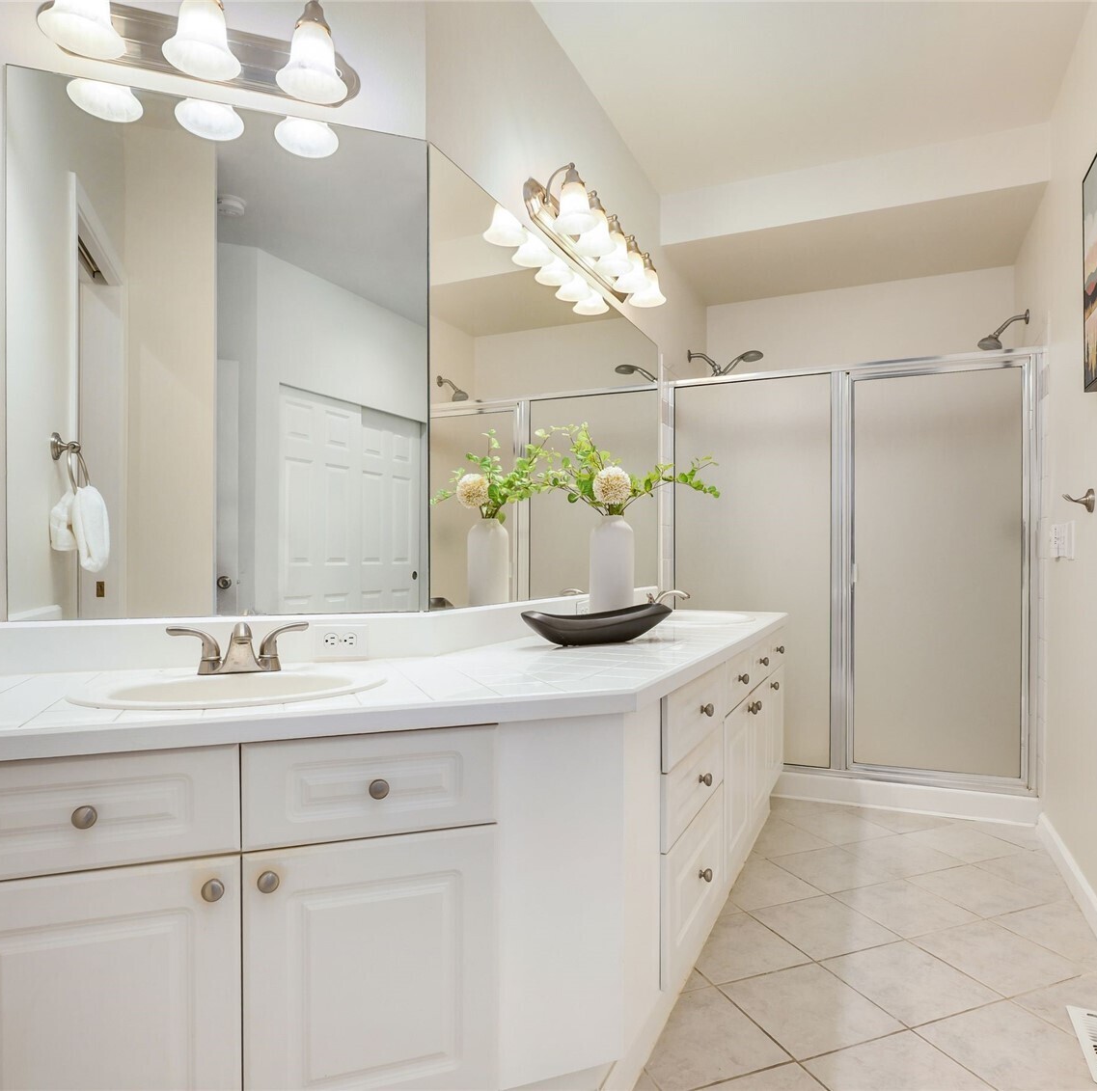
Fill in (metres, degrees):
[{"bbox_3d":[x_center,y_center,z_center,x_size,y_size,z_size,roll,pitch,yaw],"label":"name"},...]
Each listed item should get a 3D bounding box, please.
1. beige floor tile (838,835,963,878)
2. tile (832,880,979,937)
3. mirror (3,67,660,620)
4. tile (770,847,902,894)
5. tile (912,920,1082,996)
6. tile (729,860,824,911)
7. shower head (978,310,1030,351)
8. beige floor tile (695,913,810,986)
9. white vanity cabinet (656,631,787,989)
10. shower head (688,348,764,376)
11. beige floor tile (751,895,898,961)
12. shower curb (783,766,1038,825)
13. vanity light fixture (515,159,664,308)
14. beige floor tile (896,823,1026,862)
[{"bbox_3d":[1.256,1.105,2.579,0.298,0.010,0.298,0,-1,-20],"label":"beige floor tile"},{"bbox_3d":[1.089,1.114,2.233,0.304,0.010,0.304,0,-1,-20],"label":"tile"},{"bbox_3d":[-0.449,-0.375,2.542,0.433,1.104,2.499,-1,-2,39],"label":"mirror"},{"bbox_3d":[0.973,1.104,2.478,0.298,0.010,0.298,0,-1,-20],"label":"tile"},{"bbox_3d":[1.176,1.087,1.912,0.298,0.010,0.298,0,-1,-20],"label":"tile"},{"bbox_3d":[0.696,1.119,2.414,0.304,0.010,0.304,0,-1,-20],"label":"tile"},{"bbox_3d":[2.069,-0.966,3.311,0.193,0.156,0.092,-1,-1,25],"label":"shower head"},{"bbox_3d":[0.515,1.111,2.021,0.304,0.010,0.304,0,-1,-20],"label":"beige floor tile"},{"bbox_3d":[0.447,0.696,2.547,0.471,0.673,2.041,-1,-1,25],"label":"white vanity cabinet"},{"bbox_3d":[0.929,-0.947,3.832,0.389,0.161,0.120,-1,-1,25],"label":"shower head"},{"bbox_3d":[0.802,1.113,2.127,0.304,0.010,0.304,0,-1,-20],"label":"beige floor tile"},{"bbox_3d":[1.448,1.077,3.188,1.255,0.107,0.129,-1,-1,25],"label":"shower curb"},{"bbox_3d":[0.210,-0.971,2.415,0.190,0.193,0.912,-1,-1,25],"label":"vanity light fixture"},{"bbox_3d":[1.557,1.125,2.732,0.304,0.010,0.304,0,-1,-20],"label":"beige floor tile"}]

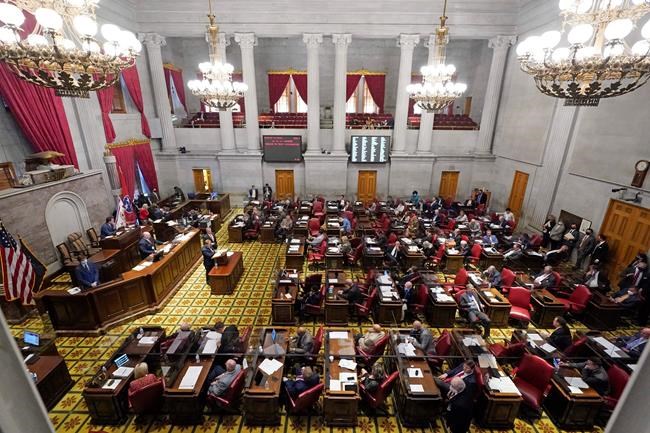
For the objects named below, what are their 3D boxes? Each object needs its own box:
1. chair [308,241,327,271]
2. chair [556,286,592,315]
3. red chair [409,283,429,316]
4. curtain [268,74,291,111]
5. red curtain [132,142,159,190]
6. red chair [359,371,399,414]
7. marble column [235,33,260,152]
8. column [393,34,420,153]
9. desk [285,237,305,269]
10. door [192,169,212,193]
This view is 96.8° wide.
[{"bbox_3d":[-0.305,1.573,11.998,0.690,1.080,0.670,1,18,3],"label":"chair"},{"bbox_3d":[7.467,2.641,8.849,0.690,1.080,0.670,4,19,10],"label":"chair"},{"bbox_3d":[2.747,2.608,8.665,0.660,1.080,0.600,-1,19,-5],"label":"red chair"},{"bbox_3d":[-3.140,-8.516,20.501,1.580,2.750,0.250,0,19,-1],"label":"curtain"},{"bbox_3d":[-10.609,-2.266,17.407,0.250,4.000,1.650,1,19,1],"label":"red curtain"},{"bbox_3d":[1.091,3.570,6.085,0.630,0.950,0.680,-14,24,-36],"label":"red chair"},{"bbox_3d":[-4.589,-7.377,17.744,1.200,6.680,1.200,1,19,1],"label":"marble column"},{"bbox_3d":[5.052,-7.542,18.383,1.250,6.827,1.200,0,18,0],"label":"column"},{"bbox_3d":[-1.206,1.568,12.534,0.690,0.750,1.900,0,18,1],"label":"desk"},{"bbox_3d":[-8.119,-1.837,19.306,1.280,2.500,0.140,1,19,1],"label":"door"}]

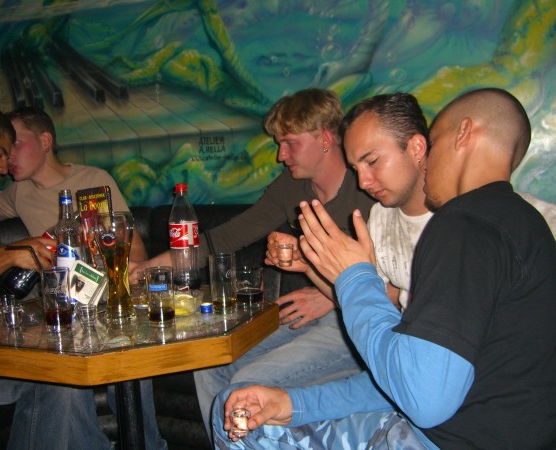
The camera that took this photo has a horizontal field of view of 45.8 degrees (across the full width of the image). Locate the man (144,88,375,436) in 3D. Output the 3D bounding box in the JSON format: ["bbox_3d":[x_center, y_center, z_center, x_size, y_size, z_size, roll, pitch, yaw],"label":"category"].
[{"bbox_3d":[0.035,0.240,1.825,0.680,1.250,0.660,-6,6,-43],"label":"man"}]

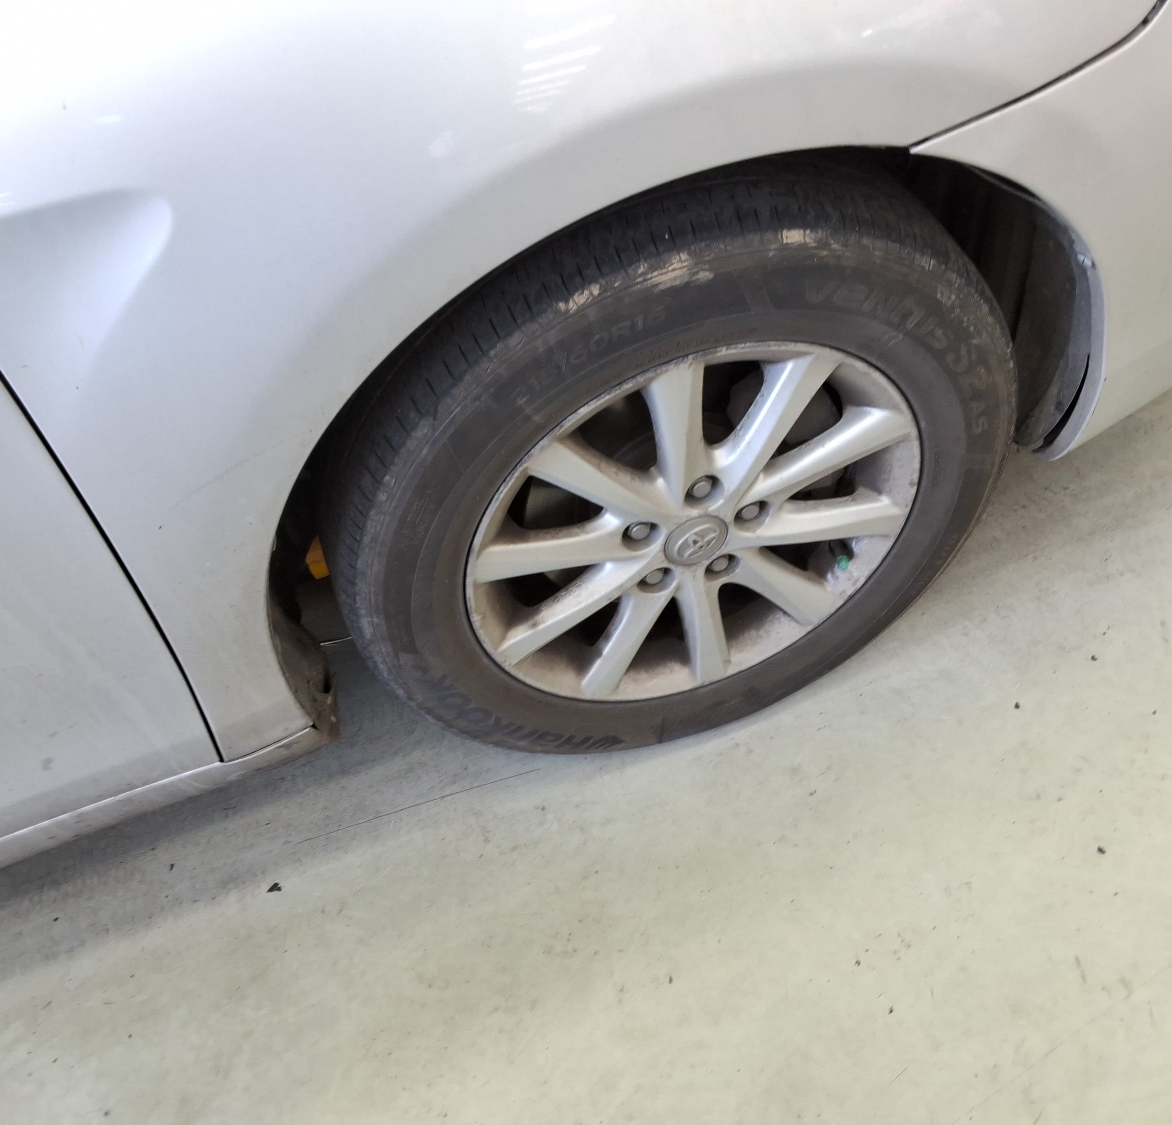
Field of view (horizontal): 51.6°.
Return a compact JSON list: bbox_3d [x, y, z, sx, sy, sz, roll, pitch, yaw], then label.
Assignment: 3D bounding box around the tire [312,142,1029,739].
[{"bbox_3d":[0.074,-0.085,1.168,0.662,0.655,0.220,-20,49,-4],"label":"tire"}]

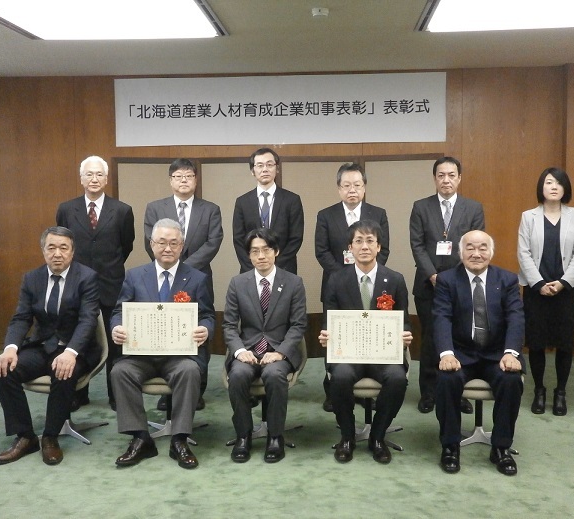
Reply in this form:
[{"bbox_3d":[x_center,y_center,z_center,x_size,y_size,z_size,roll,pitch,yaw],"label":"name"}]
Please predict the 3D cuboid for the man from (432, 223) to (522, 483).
[{"bbox_3d":[1.074,0.456,4.012,0.540,1.240,0.750,0,5,10],"label":"man"}]

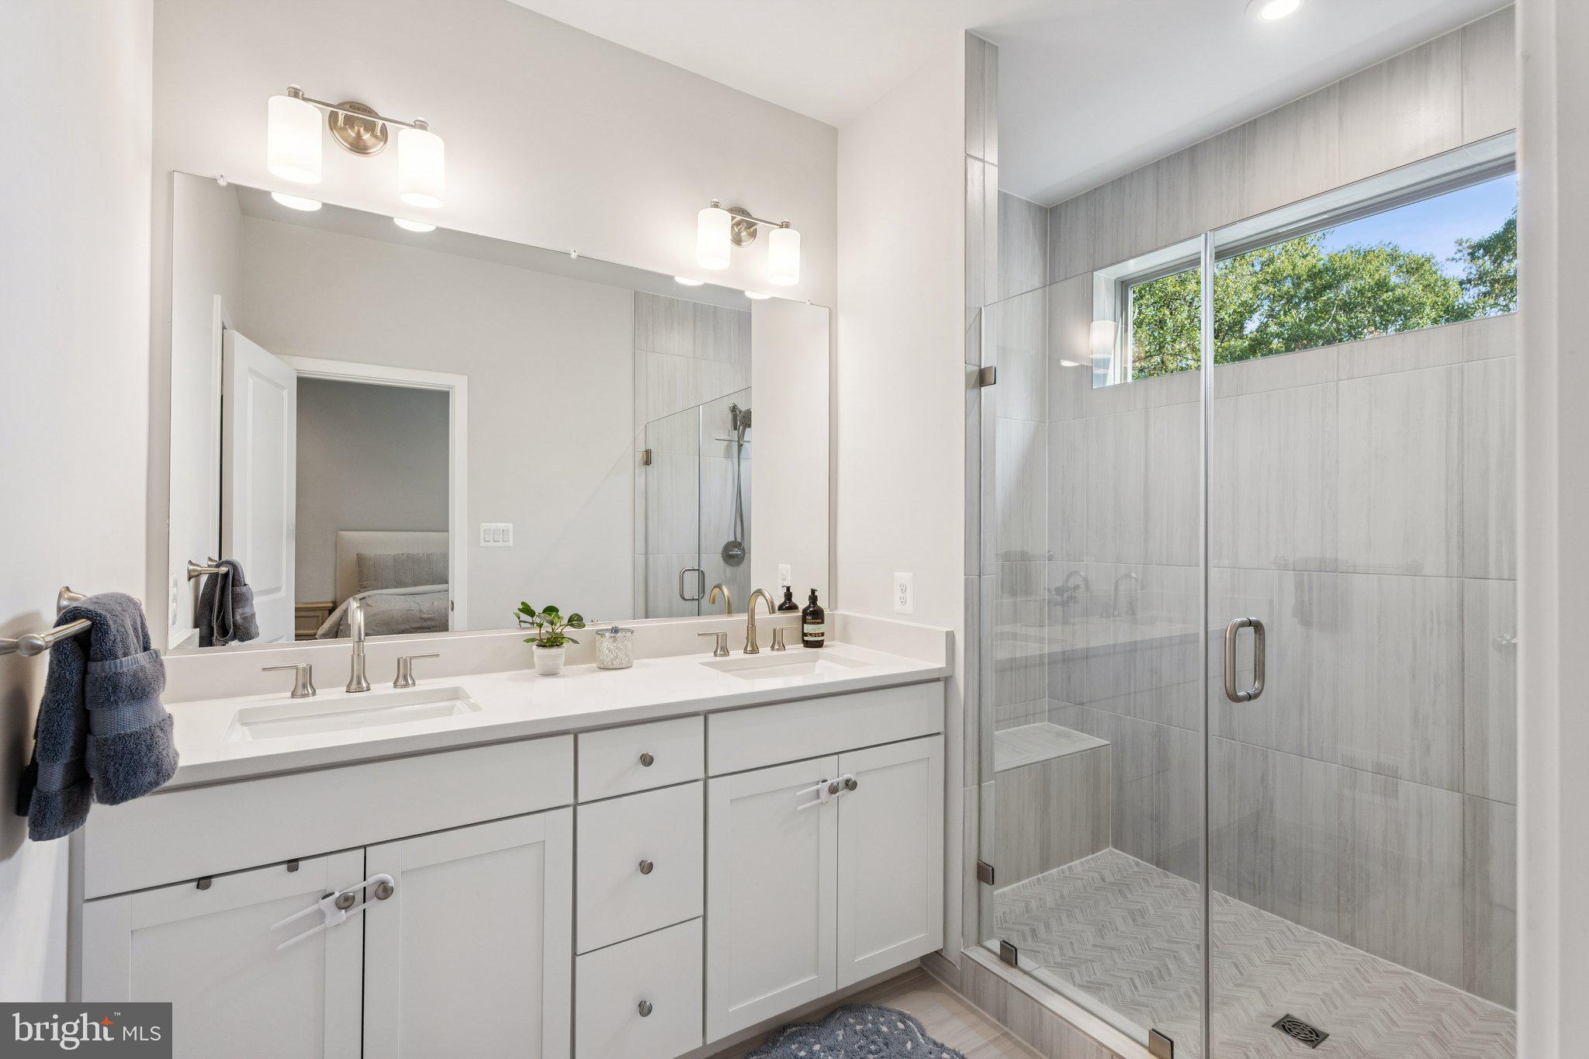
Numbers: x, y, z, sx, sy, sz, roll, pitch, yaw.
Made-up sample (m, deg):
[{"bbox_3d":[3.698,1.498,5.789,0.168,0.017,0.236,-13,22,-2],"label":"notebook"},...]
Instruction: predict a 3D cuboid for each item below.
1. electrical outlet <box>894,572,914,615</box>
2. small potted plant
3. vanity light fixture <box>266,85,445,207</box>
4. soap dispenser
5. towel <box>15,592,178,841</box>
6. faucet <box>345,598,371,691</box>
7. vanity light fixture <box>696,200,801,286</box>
[{"bbox_3d":[0.336,0.198,2.195,0.008,0.122,0.080,1,0,-32],"label":"electrical outlet"},{"bbox_3d":[-0.653,0.293,1.895,0.180,0.189,0.155,1,0,-32],"label":"small potted plant"},{"bbox_3d":[-1.030,-0.910,1.679,0.352,0.198,0.137,1,0,-32],"label":"vanity light fixture"},{"bbox_3d":[0.068,0.298,2.380,0.075,0.194,0.075,0,0,-21],"label":"soap dispenser"},{"bbox_3d":[-0.947,0.230,0.960,0.130,0.288,0.255,1,0,-32],"label":"towel"},{"bbox_3d":[-1.011,0.282,1.636,0.050,0.205,0.172,1,0,-32],"label":"faucet"},{"bbox_3d":[-0.147,-0.902,2.236,0.352,0.198,0.137,1,0,-32],"label":"vanity light fixture"}]

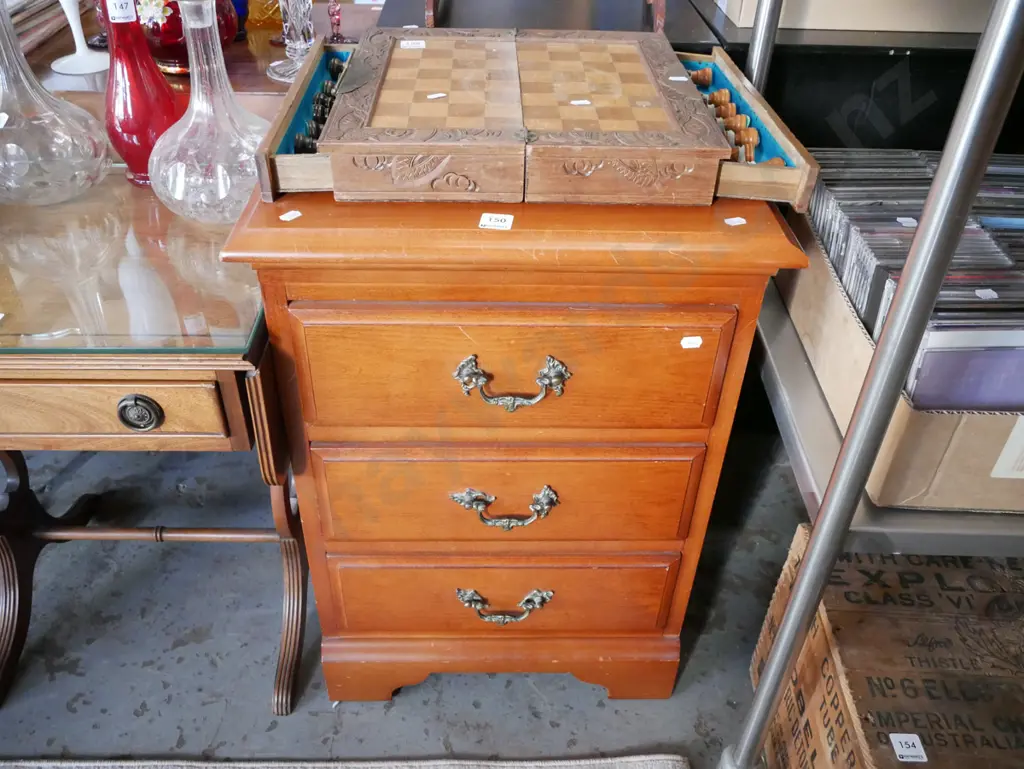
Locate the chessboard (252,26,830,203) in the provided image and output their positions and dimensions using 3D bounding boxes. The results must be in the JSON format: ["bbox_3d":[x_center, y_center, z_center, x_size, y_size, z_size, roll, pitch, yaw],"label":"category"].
[{"bbox_3d":[0.022,-0.327,1.049,0.557,0.068,0.404,0,37,-2],"label":"chessboard"}]

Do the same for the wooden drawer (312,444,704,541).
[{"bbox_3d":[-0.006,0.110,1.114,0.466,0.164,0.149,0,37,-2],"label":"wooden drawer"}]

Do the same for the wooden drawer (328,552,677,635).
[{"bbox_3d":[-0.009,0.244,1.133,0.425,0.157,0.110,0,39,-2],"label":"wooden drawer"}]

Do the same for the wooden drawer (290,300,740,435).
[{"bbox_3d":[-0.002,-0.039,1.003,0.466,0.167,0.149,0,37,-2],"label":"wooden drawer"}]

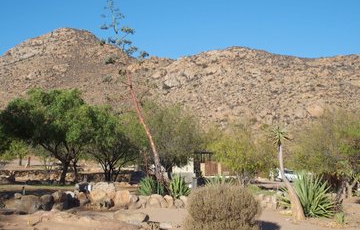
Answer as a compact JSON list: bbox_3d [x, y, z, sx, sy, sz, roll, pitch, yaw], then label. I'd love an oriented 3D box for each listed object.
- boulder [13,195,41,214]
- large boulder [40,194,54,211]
[{"bbox_3d":[-5.305,3.086,20.500,0.905,0.620,0.850,1,-5,-14],"label":"boulder"},{"bbox_3d":[-4.984,3.301,22.300,0.527,0.621,0.520,0,-5,0],"label":"large boulder"}]

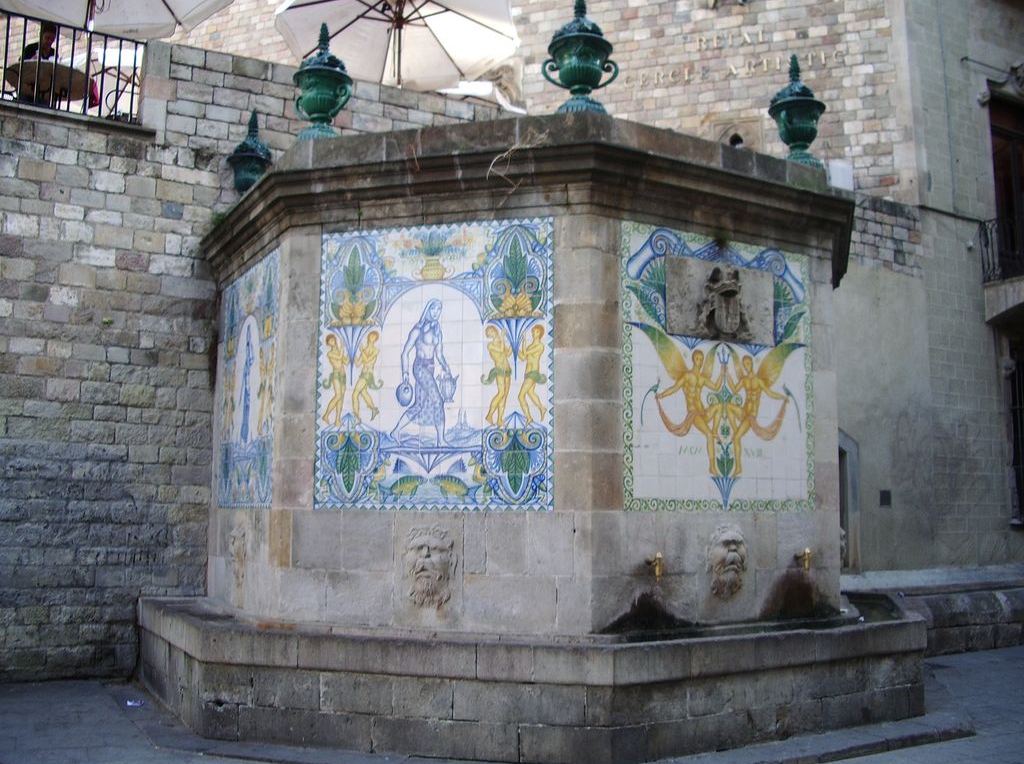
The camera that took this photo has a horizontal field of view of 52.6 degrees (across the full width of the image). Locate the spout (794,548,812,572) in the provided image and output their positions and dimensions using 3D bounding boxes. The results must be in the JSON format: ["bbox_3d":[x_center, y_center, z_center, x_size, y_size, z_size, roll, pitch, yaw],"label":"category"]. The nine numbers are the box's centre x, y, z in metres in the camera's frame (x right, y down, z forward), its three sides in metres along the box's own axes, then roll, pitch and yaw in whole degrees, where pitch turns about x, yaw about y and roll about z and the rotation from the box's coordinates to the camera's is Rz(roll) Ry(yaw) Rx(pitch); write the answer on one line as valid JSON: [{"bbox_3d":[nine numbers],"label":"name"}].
[{"bbox_3d":[2.180,1.333,7.712,0.055,0.190,0.145,4,-8,-32],"label":"spout"}]

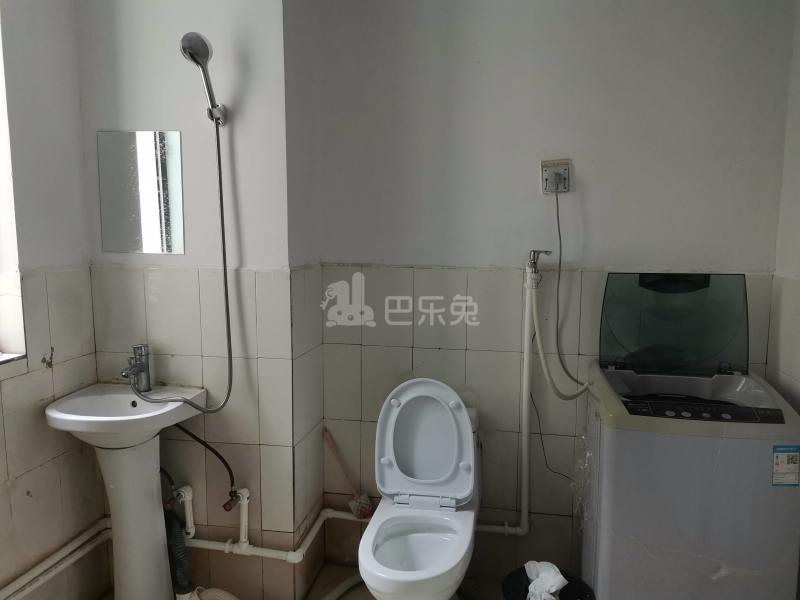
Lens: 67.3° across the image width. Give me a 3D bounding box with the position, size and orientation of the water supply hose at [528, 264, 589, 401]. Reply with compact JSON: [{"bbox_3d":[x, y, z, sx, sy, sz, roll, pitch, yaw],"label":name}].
[{"bbox_3d":[0.551,0.118,2.067,0.208,0.465,0.080,2,8,10],"label":"water supply hose"}]

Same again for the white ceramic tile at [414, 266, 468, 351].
[{"bbox_3d":[0.150,0.033,2.221,0.200,0.298,0.012,2,7,10],"label":"white ceramic tile"}]

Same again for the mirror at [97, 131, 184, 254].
[{"bbox_3d":[-0.859,-0.354,1.989,0.300,0.400,0.010,2,8,10],"label":"mirror"}]

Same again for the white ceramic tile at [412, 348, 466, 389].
[{"bbox_3d":[0.148,0.331,2.256,0.200,0.300,0.010,2,7,10],"label":"white ceramic tile"}]

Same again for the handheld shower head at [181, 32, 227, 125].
[{"bbox_3d":[-0.580,-0.662,1.806,0.100,0.265,0.080,2,34,10],"label":"handheld shower head"}]

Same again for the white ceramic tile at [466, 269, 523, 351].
[{"bbox_3d":[0.346,0.039,2.185,0.200,0.298,0.012,2,7,10],"label":"white ceramic tile"}]

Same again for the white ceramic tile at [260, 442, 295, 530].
[{"bbox_3d":[-0.416,0.647,2.054,0.119,0.300,0.010,2,7,10],"label":"white ceramic tile"}]

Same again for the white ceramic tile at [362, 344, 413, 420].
[{"bbox_3d":[-0.051,0.324,2.279,0.200,0.301,0.010,2,8,10],"label":"white ceramic tile"}]

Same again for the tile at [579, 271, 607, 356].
[{"bbox_3d":[0.739,0.048,2.102,0.200,0.301,0.010,2,8,10],"label":"tile"}]

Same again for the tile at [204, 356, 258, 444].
[{"bbox_3d":[-0.568,0.341,2.034,0.200,0.300,0.010,2,7,10],"label":"tile"}]

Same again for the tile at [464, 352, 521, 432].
[{"bbox_3d":[0.345,0.337,2.221,0.200,0.300,0.010,2,7,10],"label":"tile"}]

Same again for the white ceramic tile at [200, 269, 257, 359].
[{"bbox_3d":[-0.566,0.044,2.000,0.200,0.298,0.010,2,7,10],"label":"white ceramic tile"}]

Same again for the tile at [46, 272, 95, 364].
[{"bbox_3d":[-1.087,0.046,1.982,0.010,0.300,0.200,2,7,10],"label":"tile"}]

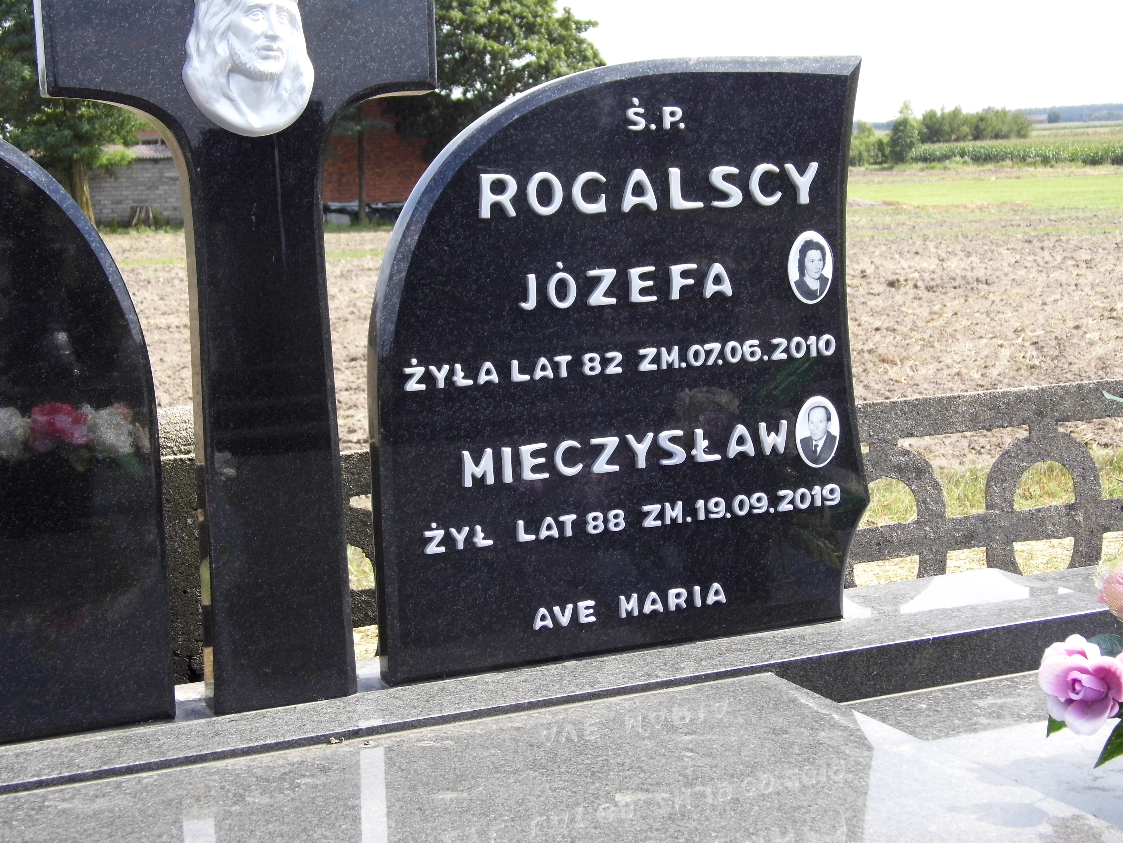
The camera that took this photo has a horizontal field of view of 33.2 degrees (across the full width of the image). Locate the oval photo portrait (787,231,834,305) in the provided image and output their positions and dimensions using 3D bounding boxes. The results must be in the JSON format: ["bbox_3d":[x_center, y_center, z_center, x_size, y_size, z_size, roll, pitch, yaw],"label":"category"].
[{"bbox_3d":[0.372,-0.229,2.806,0.078,0.109,0.010,-5,9,-24],"label":"oval photo portrait"}]

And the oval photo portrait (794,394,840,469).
[{"bbox_3d":[0.388,0.016,2.845,0.078,0.109,0.010,-5,9,-24],"label":"oval photo portrait"}]

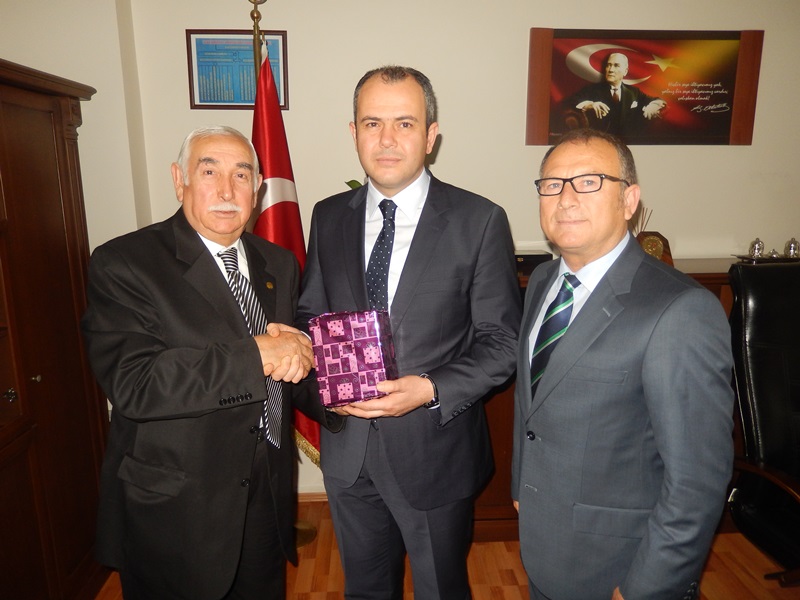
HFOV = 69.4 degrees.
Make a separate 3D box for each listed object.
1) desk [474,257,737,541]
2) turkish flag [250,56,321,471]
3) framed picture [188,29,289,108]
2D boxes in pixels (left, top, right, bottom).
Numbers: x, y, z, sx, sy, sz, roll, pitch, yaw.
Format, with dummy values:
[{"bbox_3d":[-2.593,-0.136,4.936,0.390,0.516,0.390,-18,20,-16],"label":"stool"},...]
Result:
[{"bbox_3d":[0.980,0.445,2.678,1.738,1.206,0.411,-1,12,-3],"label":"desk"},{"bbox_3d":[-0.456,-0.087,2.397,0.280,1.760,0.210,-1,12,-3],"label":"turkish flag"},{"bbox_3d":[-0.694,-0.992,2.494,0.425,0.325,0.025,-1,12,-3],"label":"framed picture"}]

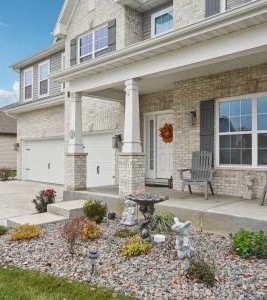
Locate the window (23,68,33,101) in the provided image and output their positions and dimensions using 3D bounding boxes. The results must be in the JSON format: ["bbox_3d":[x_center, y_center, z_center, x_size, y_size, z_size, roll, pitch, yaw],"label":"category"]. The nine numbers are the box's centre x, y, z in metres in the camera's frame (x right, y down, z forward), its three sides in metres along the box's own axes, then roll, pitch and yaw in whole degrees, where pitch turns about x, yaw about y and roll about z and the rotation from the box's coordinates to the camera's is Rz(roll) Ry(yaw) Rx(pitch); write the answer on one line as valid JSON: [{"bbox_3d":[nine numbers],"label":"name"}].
[{"bbox_3d":[-5.283,-3.299,15.129,0.960,1.580,0.100,-1,-2,45],"label":"window"}]

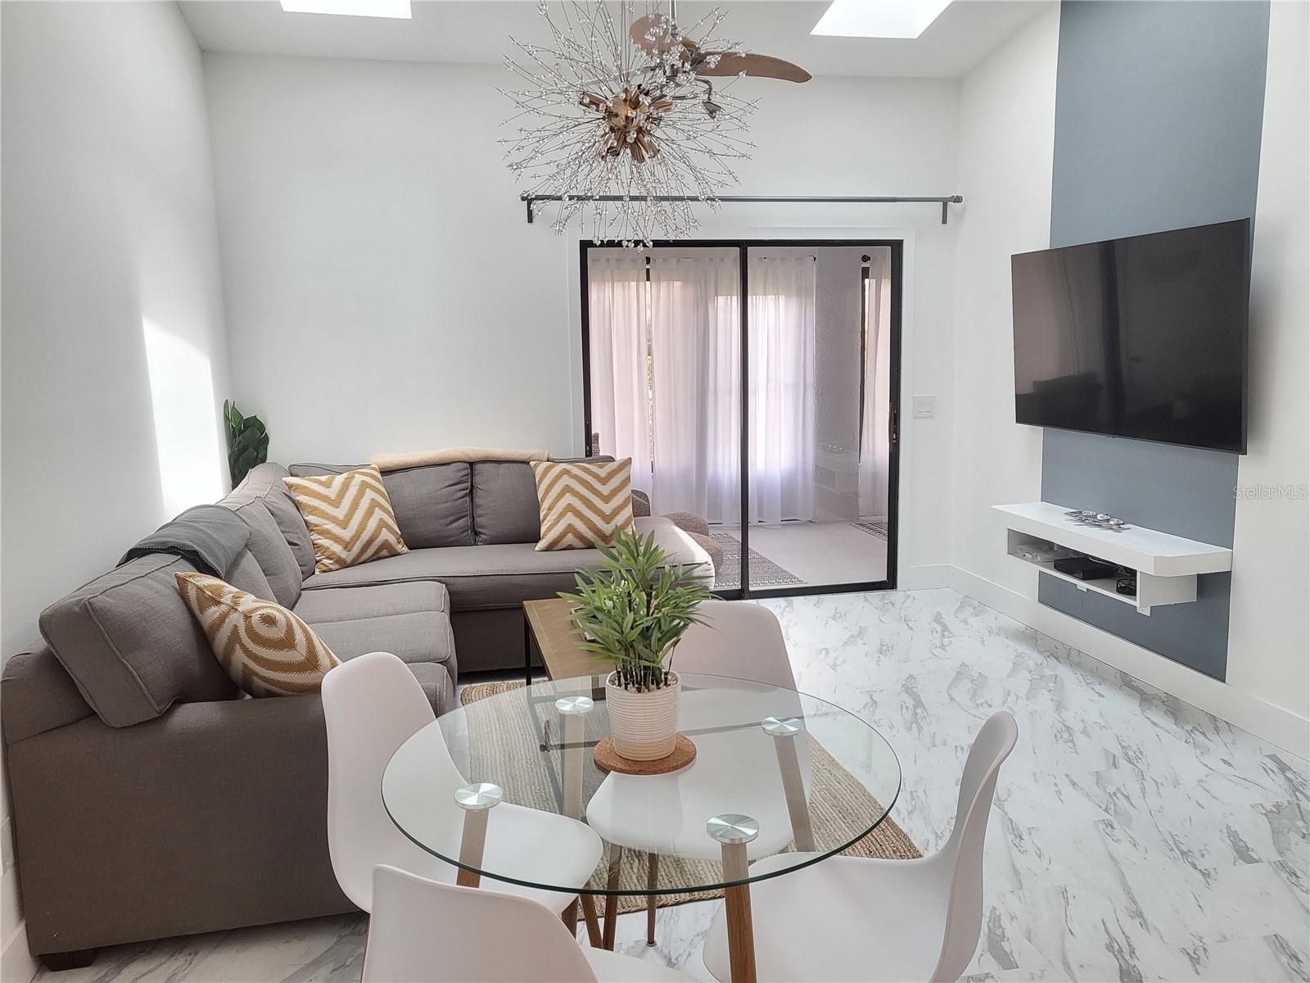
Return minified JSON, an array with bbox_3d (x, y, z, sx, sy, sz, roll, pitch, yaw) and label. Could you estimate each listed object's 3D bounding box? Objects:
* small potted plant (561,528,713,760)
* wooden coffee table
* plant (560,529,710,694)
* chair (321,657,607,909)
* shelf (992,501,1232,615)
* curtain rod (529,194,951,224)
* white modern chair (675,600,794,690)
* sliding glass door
[{"bbox_3d":[-0.028,0.243,1.627,0.250,0.370,0.250,-1,8,0],"label":"small potted plant"},{"bbox_3d":[-0.130,0.724,3.555,0.570,0.410,1.100,-3,8,-13],"label":"wooden coffee table"},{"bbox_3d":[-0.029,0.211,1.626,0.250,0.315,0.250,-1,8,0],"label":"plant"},{"bbox_3d":[-0.364,0.744,1.919,0.500,0.820,0.470,1,8,16],"label":"chair"},{"bbox_3d":[1.872,0.264,4.226,0.335,0.240,1.270,-2,8,-10],"label":"shelf"},{"bbox_3d":[0.511,-1.530,5.340,2.450,0.150,0.110,-2,8,-10],"label":"curtain rod"},{"bbox_3d":[0.103,0.700,2.185,0.470,0.820,0.500,1,8,14],"label":"white modern chair"},{"bbox_3d":[0.519,-0.380,5.571,1.840,2.030,0.100,-2,8,-10],"label":"sliding glass door"}]

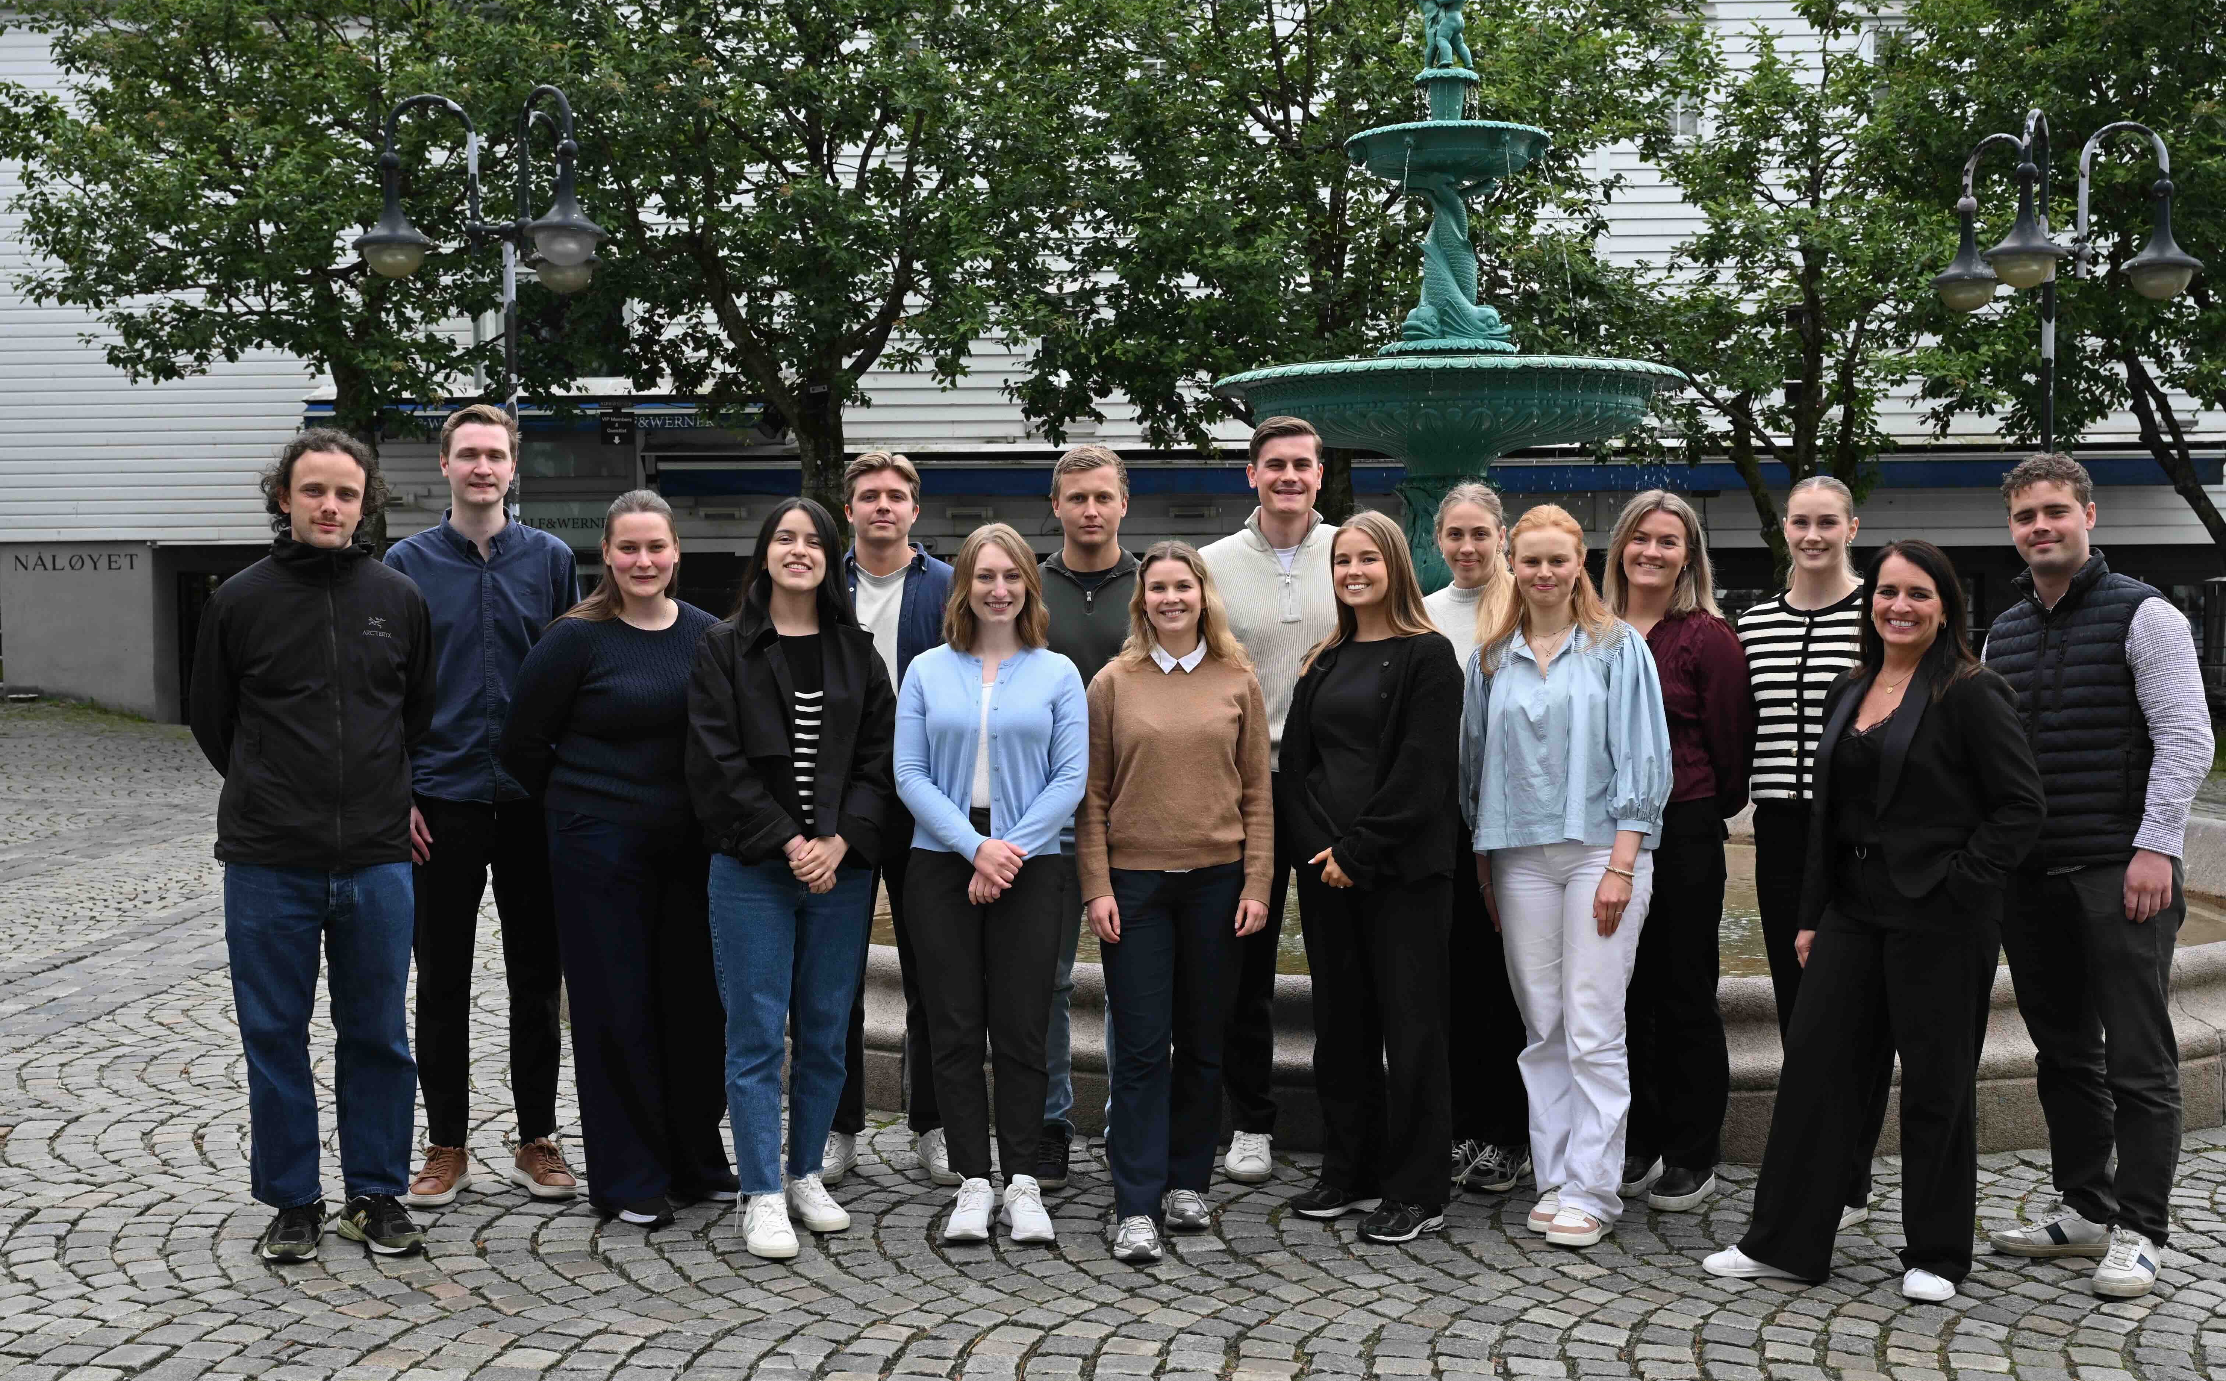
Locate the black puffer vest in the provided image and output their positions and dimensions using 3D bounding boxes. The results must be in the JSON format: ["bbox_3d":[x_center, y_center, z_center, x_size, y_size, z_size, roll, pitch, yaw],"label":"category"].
[{"bbox_3d":[2.147,0.045,5.270,0.420,0.700,0.310,1,2,36],"label":"black puffer vest"}]

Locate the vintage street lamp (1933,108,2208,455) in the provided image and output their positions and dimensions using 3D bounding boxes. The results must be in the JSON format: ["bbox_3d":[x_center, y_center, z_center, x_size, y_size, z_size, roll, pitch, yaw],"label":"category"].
[{"bbox_3d":[5.518,-1.348,13.977,1.660,4.113,1.500,2,4,33],"label":"vintage street lamp"}]

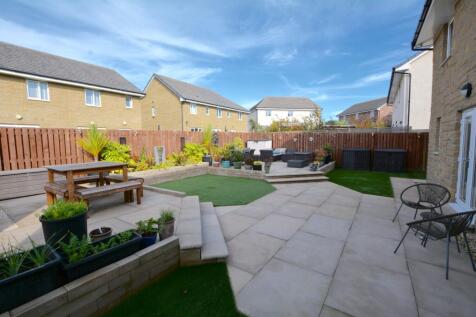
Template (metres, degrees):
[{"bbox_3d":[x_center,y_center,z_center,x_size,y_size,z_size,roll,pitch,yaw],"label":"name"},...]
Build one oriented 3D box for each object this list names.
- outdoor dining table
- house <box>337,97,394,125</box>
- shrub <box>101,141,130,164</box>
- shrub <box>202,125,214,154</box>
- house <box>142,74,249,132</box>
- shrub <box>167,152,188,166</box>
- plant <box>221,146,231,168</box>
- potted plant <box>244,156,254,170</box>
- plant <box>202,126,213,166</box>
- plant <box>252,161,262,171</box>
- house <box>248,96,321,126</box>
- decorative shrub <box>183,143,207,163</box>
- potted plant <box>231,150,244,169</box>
[{"bbox_3d":[-3.449,0.561,4.619,1.500,0.770,1.100,2,5,36],"label":"outdoor dining table"},{"bbox_3d":[30.577,-9.555,45.755,9.000,8.500,9.900,-3,4,-22],"label":"house"},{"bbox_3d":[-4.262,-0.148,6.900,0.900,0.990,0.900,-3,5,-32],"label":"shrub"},{"bbox_3d":[-1.562,-0.913,10.500,0.600,1.770,0.600,-2,4,-8],"label":"shrub"},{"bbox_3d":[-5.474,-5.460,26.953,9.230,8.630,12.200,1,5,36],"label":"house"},{"bbox_3d":[-2.898,0.048,9.500,1.030,0.680,0.850,-2,4,0],"label":"shrub"},{"bbox_3d":[-0.633,-0.051,10.050,0.500,1.100,0.500,-2,4,0],"label":"plant"},{"bbox_3d":[0.528,0.230,9.100,0.460,0.640,0.450,-2,4,0],"label":"potted plant"},{"bbox_3d":[-1.630,-0.695,10.600,0.550,2.200,0.550,-2,4,0],"label":"plant"},{"bbox_3d":[0.875,0.314,8.900,0.430,0.450,0.420,-2,4,0],"label":"plant"},{"bbox_3d":[8.653,-8.415,40.395,12.000,8.200,7.800,-2,4,-10],"label":"house"},{"bbox_3d":[-2.150,-0.247,9.800,1.150,1.090,1.000,-2,4,-12],"label":"decorative shrub"},{"bbox_3d":[-0.024,0.048,9.600,0.660,0.860,0.640,-2,4,0],"label":"potted plant"}]

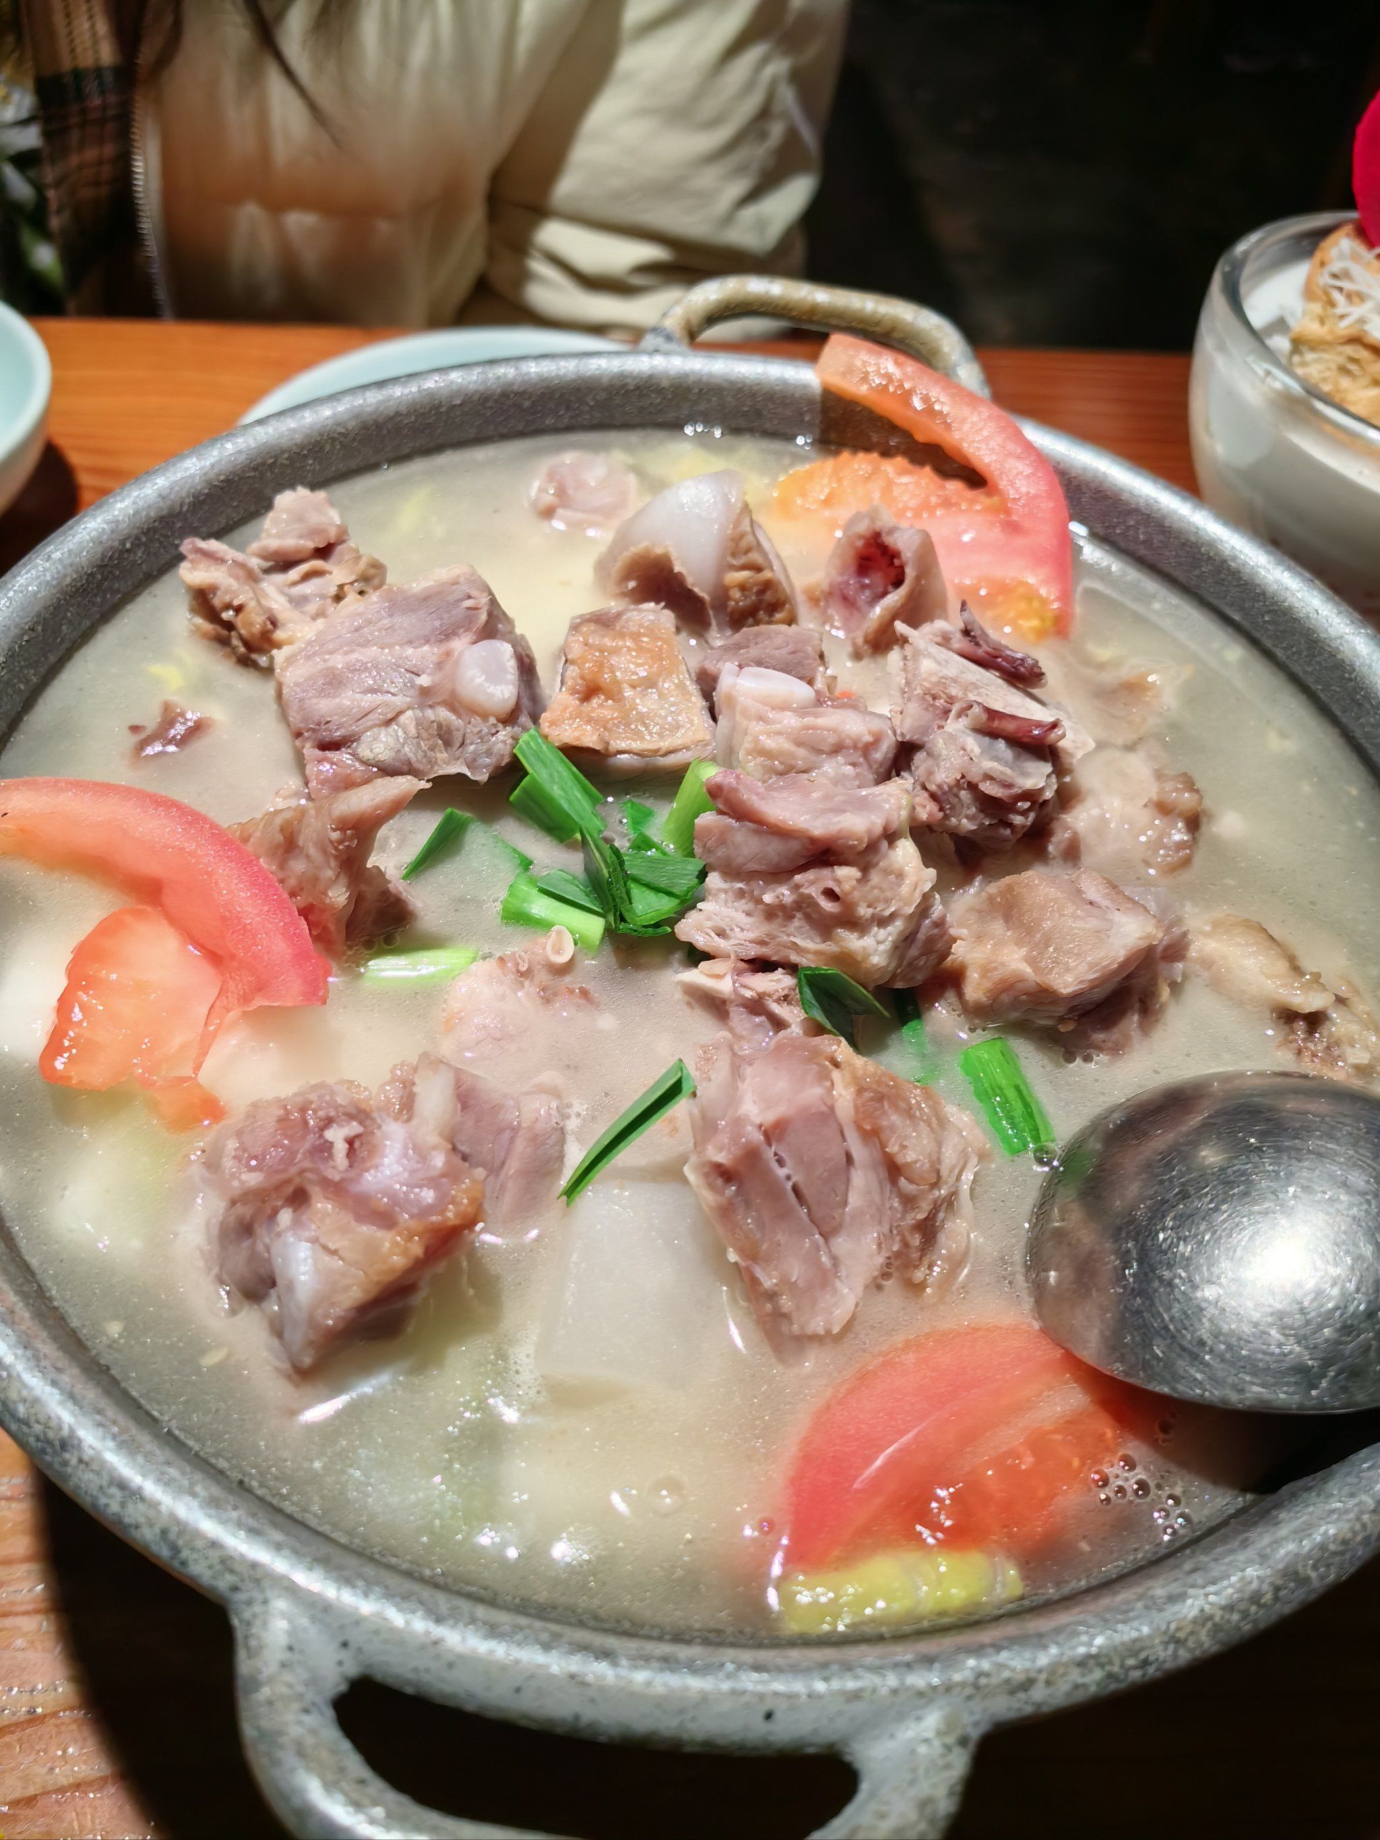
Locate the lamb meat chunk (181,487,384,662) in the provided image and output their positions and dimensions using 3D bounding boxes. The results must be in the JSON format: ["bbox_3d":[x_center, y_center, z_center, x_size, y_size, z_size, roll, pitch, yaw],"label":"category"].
[{"bbox_3d":[-0.097,-0.082,0.344,0.045,0.028,0.034,3,50,-4],"label":"lamb meat chunk"}]

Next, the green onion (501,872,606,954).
[{"bbox_3d":[-0.026,-0.001,0.276,0.022,0.009,0.009,23,53,11],"label":"green onion"}]

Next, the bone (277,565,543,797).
[{"bbox_3d":[-0.061,-0.053,0.316,0.056,0.037,0.049,-7,52,-11],"label":"bone"}]

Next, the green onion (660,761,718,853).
[{"bbox_3d":[0.001,-0.023,0.303,0.009,0.020,0.009,18,10,9],"label":"green onion"}]

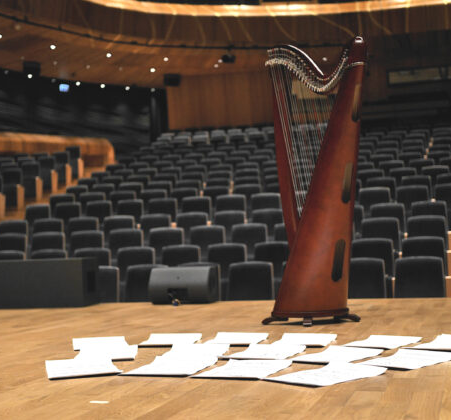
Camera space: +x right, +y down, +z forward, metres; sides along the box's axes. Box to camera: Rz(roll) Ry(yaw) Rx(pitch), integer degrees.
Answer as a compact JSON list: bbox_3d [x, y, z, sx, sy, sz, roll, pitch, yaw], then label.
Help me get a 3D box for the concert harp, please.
[{"bbox_3d":[0.593,-0.206,5.131,0.520,1.850,0.920,0,-4,-36],"label":"concert harp"}]

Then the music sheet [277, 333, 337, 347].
[{"bbox_3d":[0.401,0.658,4.079,0.279,0.020,0.369,-3,-3,15],"label":"music sheet"}]

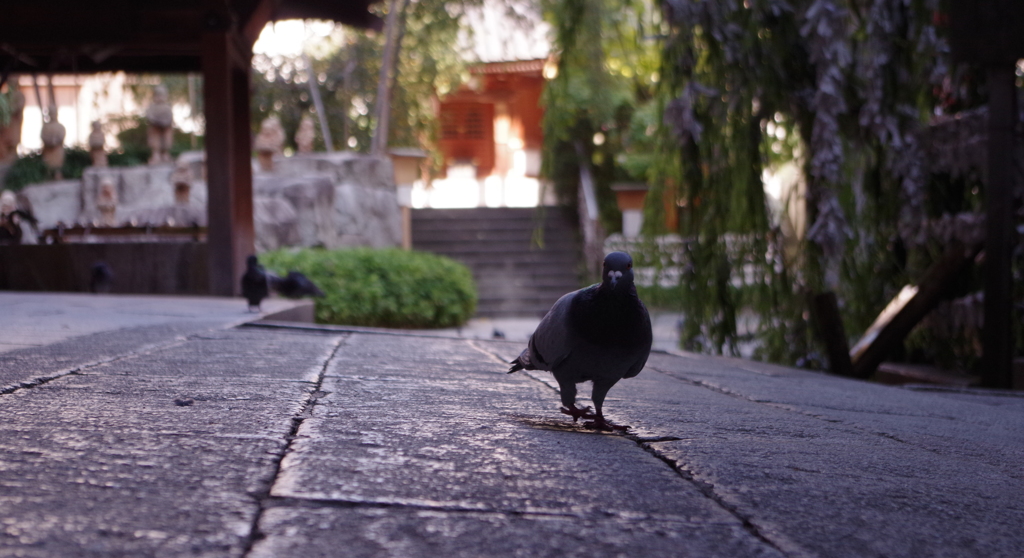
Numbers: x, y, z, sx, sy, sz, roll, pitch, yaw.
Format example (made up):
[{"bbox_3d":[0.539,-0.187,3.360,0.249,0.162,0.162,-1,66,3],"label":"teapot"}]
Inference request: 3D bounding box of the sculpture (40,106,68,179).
[{"bbox_3d":[-4.925,-1.477,25.000,0.260,0.770,0.230,0,1,-11],"label":"sculpture"}]

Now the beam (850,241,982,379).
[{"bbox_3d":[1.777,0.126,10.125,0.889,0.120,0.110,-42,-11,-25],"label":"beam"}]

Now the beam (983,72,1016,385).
[{"bbox_3d":[2.092,-0.221,10.000,0.115,1.400,0.115,0,1,9],"label":"beam"}]

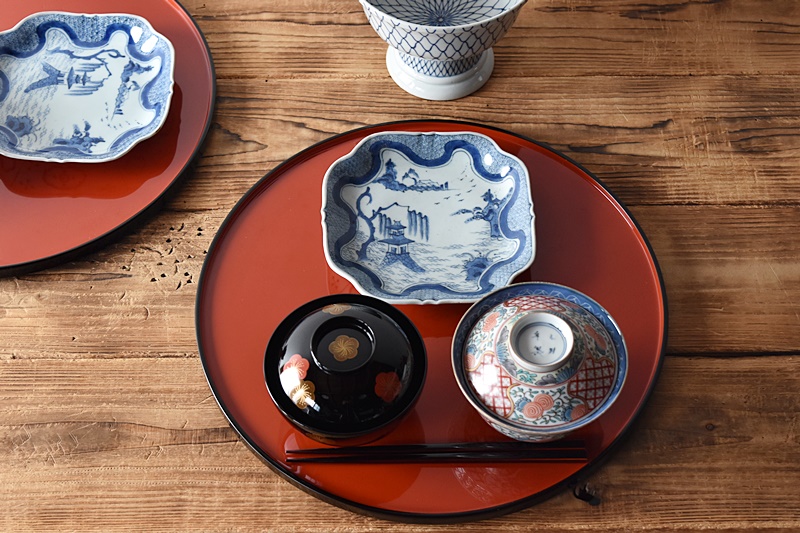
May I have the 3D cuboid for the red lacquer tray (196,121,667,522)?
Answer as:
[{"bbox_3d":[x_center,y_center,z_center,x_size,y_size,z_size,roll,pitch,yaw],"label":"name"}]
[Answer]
[{"bbox_3d":[0.024,0.033,1.152,0.362,0.020,0.362,0,56,0],"label":"red lacquer tray"}]

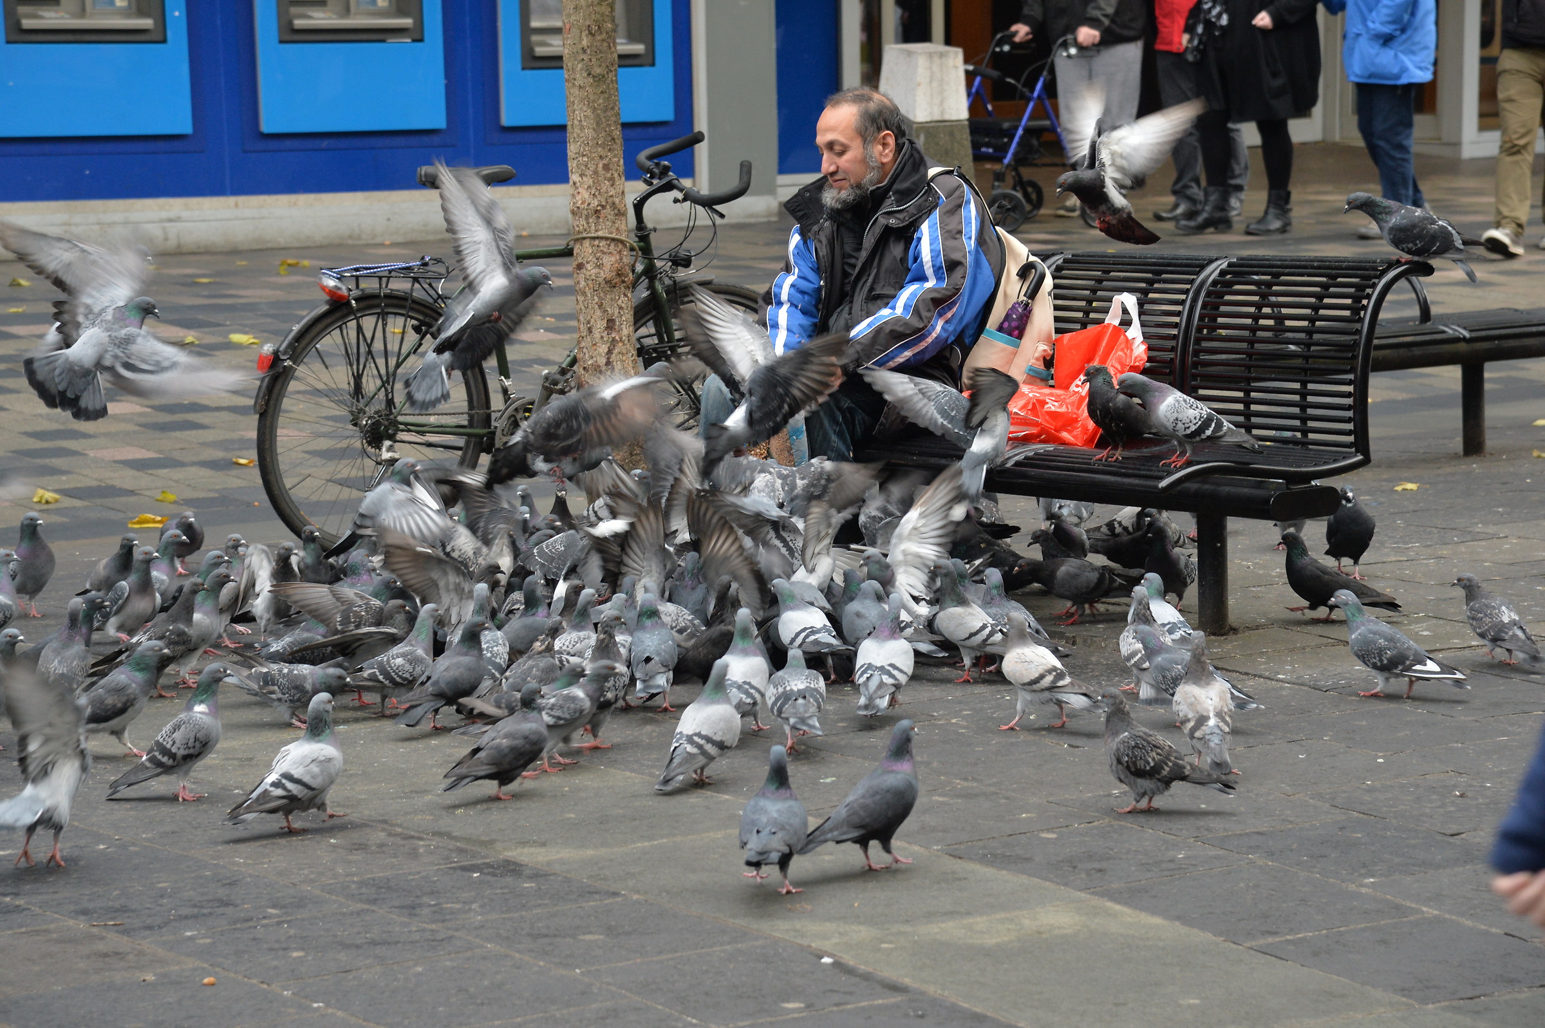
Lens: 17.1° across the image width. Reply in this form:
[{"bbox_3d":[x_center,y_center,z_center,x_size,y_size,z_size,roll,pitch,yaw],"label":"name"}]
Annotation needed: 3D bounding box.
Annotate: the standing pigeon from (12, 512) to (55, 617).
[{"bbox_3d":[-1.807,0.116,12.527,0.120,0.255,0.270,-5,7,-32],"label":"standing pigeon"}]

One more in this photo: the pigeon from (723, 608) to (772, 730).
[{"bbox_3d":[-0.062,0.309,10.115,0.115,0.223,0.260,1,7,15],"label":"pigeon"}]

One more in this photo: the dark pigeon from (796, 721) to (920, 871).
[{"bbox_3d":[0.163,0.471,8.641,0.240,0.233,0.110,-5,8,-33],"label":"dark pigeon"}]

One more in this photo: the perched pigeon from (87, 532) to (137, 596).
[{"bbox_3d":[-1.548,0.137,11.939,0.240,0.193,0.110,3,8,33],"label":"perched pigeon"}]

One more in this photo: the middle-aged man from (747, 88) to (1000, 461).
[{"bbox_3d":[0.236,-0.379,12.145,0.750,1.250,0.560,-7,9,-44],"label":"middle-aged man"}]

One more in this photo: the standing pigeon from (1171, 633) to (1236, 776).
[{"bbox_3d":[0.804,0.354,9.499,0.115,0.247,0.260,-2,7,-13],"label":"standing pigeon"}]

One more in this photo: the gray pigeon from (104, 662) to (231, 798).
[{"bbox_3d":[-1.109,0.399,9.425,0.250,0.237,0.110,-2,7,-12],"label":"gray pigeon"}]

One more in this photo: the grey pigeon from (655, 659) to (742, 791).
[{"bbox_3d":[-0.148,0.399,9.776,0.120,0.233,0.285,3,7,32],"label":"grey pigeon"}]

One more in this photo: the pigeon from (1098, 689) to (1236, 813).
[{"bbox_3d":[0.717,0.431,9.380,0.270,0.226,0.120,0,6,12],"label":"pigeon"}]

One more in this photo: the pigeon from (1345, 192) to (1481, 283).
[{"bbox_3d":[1.474,-0.638,11.850,0.320,0.205,0.120,-1,6,3],"label":"pigeon"}]

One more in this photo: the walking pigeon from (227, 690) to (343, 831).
[{"bbox_3d":[-0.884,0.455,9.330,0.285,0.245,0.120,-7,8,-42],"label":"walking pigeon"}]

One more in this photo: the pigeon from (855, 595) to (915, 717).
[{"bbox_3d":[0.221,0.282,10.352,0.115,0.213,0.260,1,7,17],"label":"pigeon"}]

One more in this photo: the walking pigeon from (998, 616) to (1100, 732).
[{"bbox_3d":[0.559,0.320,10.396,0.280,0.232,0.120,2,7,28],"label":"walking pigeon"}]

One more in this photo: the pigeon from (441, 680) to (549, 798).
[{"bbox_3d":[-0.511,0.414,9.348,0.230,0.204,0.110,-5,8,-35],"label":"pigeon"}]

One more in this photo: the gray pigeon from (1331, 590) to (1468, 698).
[{"bbox_3d":[1.330,0.264,10.906,0.300,0.205,0.120,1,7,18],"label":"gray pigeon"}]

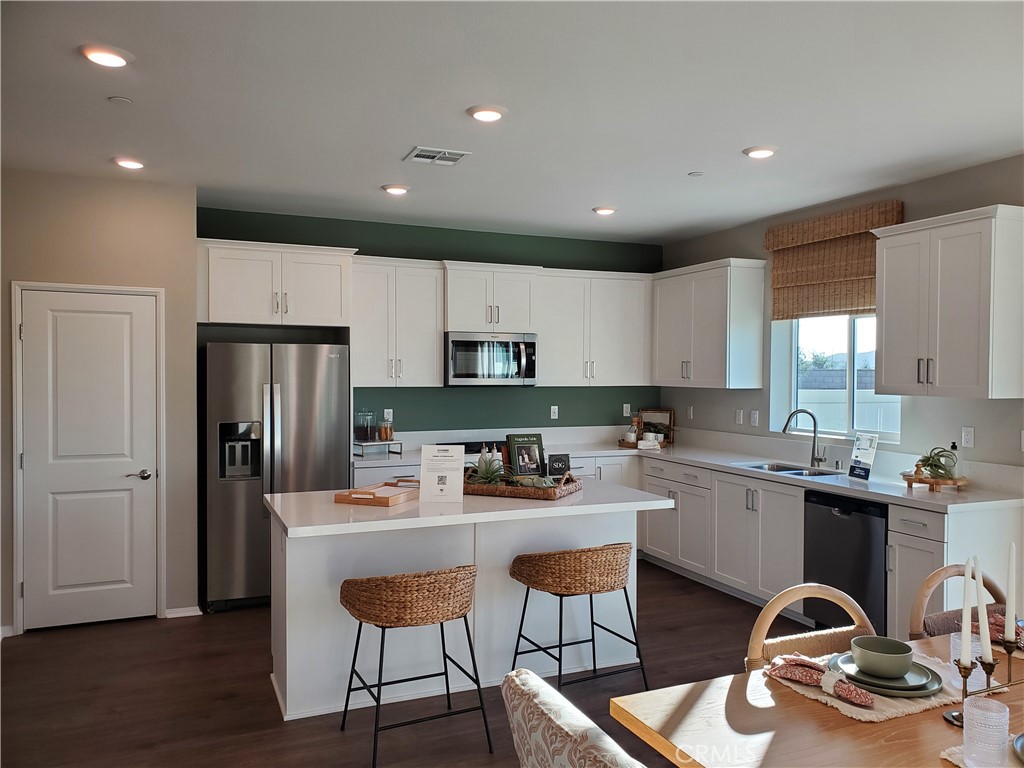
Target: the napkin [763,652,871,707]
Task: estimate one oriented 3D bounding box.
[{"bbox_3d":[0.795,0.757,1.982,0.133,0.046,0.315,0,1,-23],"label":"napkin"}]

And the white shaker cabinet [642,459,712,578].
[{"bbox_3d":[1.546,0.999,6.062,0.625,0.786,0.857,0,1,-23],"label":"white shaker cabinet"}]

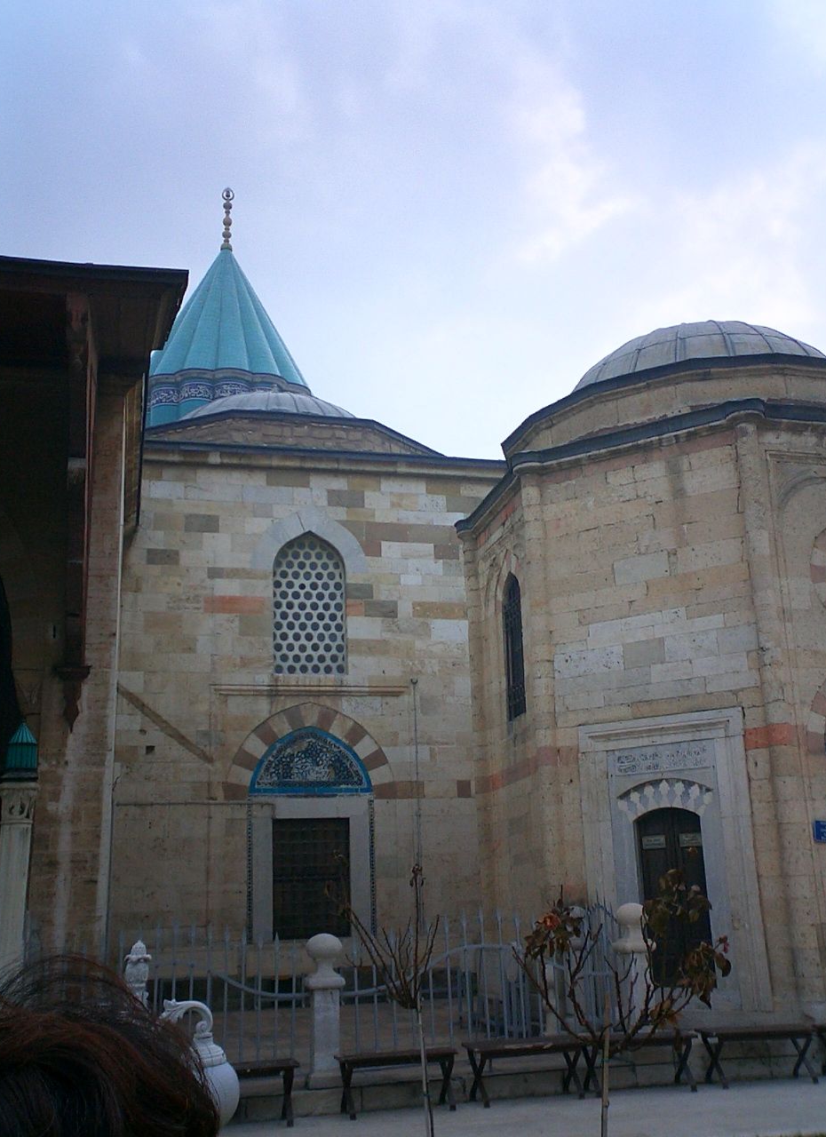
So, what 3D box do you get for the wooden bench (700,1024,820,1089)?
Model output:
[{"bbox_3d":[3.341,4.714,11.739,1.060,0.475,0.420,1,-17,-11],"label":"wooden bench"}]

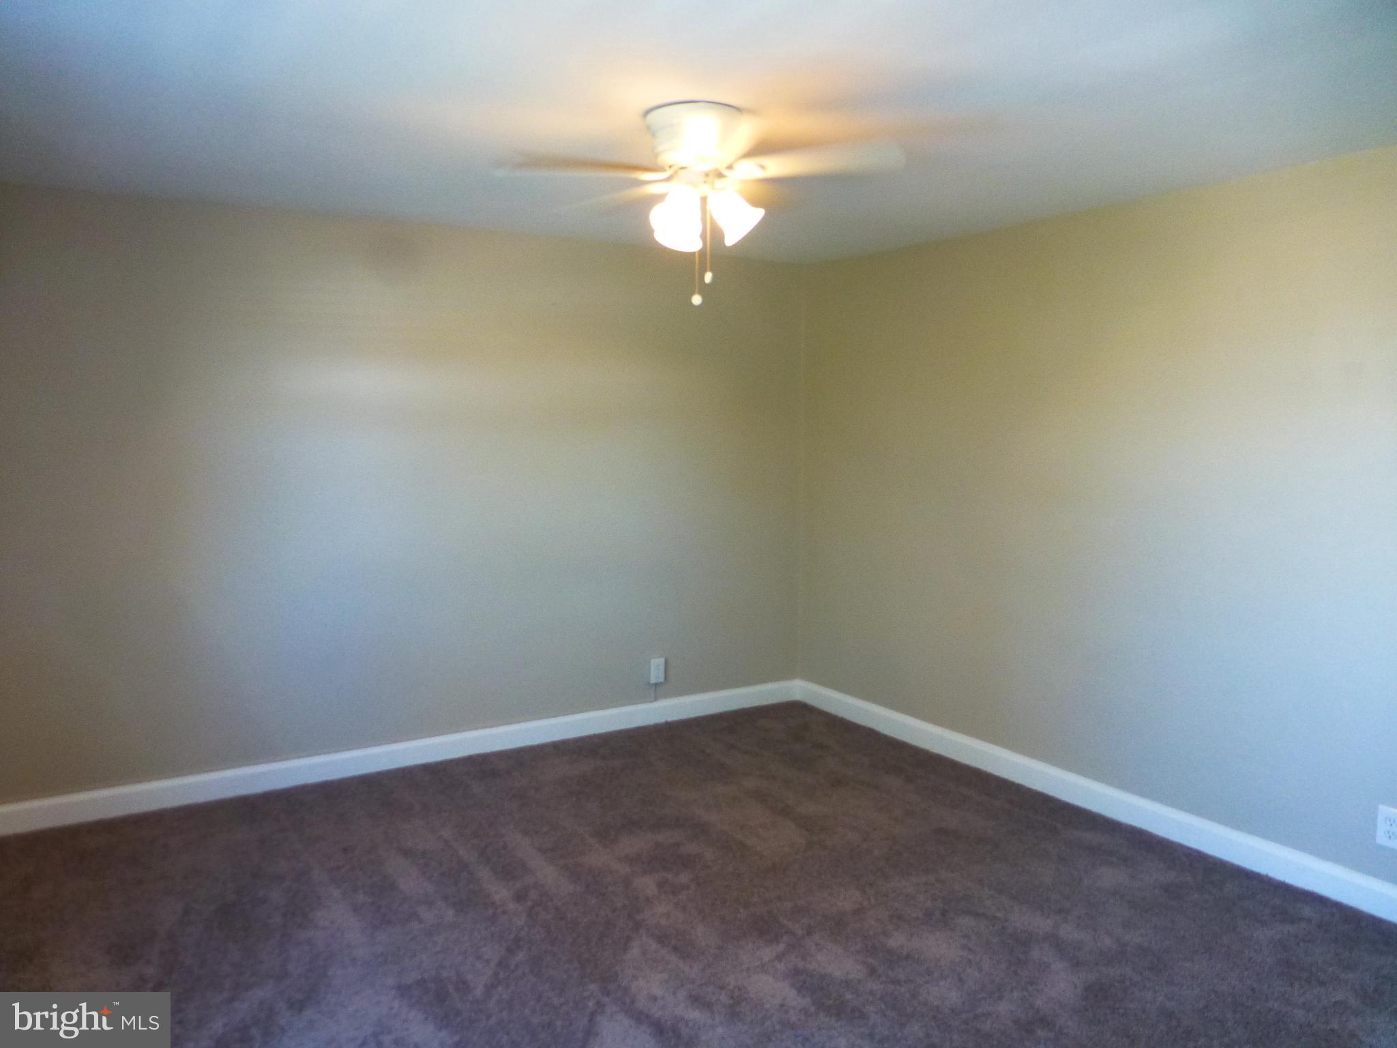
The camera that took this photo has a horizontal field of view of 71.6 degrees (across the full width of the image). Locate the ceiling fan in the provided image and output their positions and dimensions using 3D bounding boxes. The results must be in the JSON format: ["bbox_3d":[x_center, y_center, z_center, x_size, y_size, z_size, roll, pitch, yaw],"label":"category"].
[{"bbox_3d":[0.003,-0.848,2.600,1.090,0.480,1.060,0,6,0],"label":"ceiling fan"}]

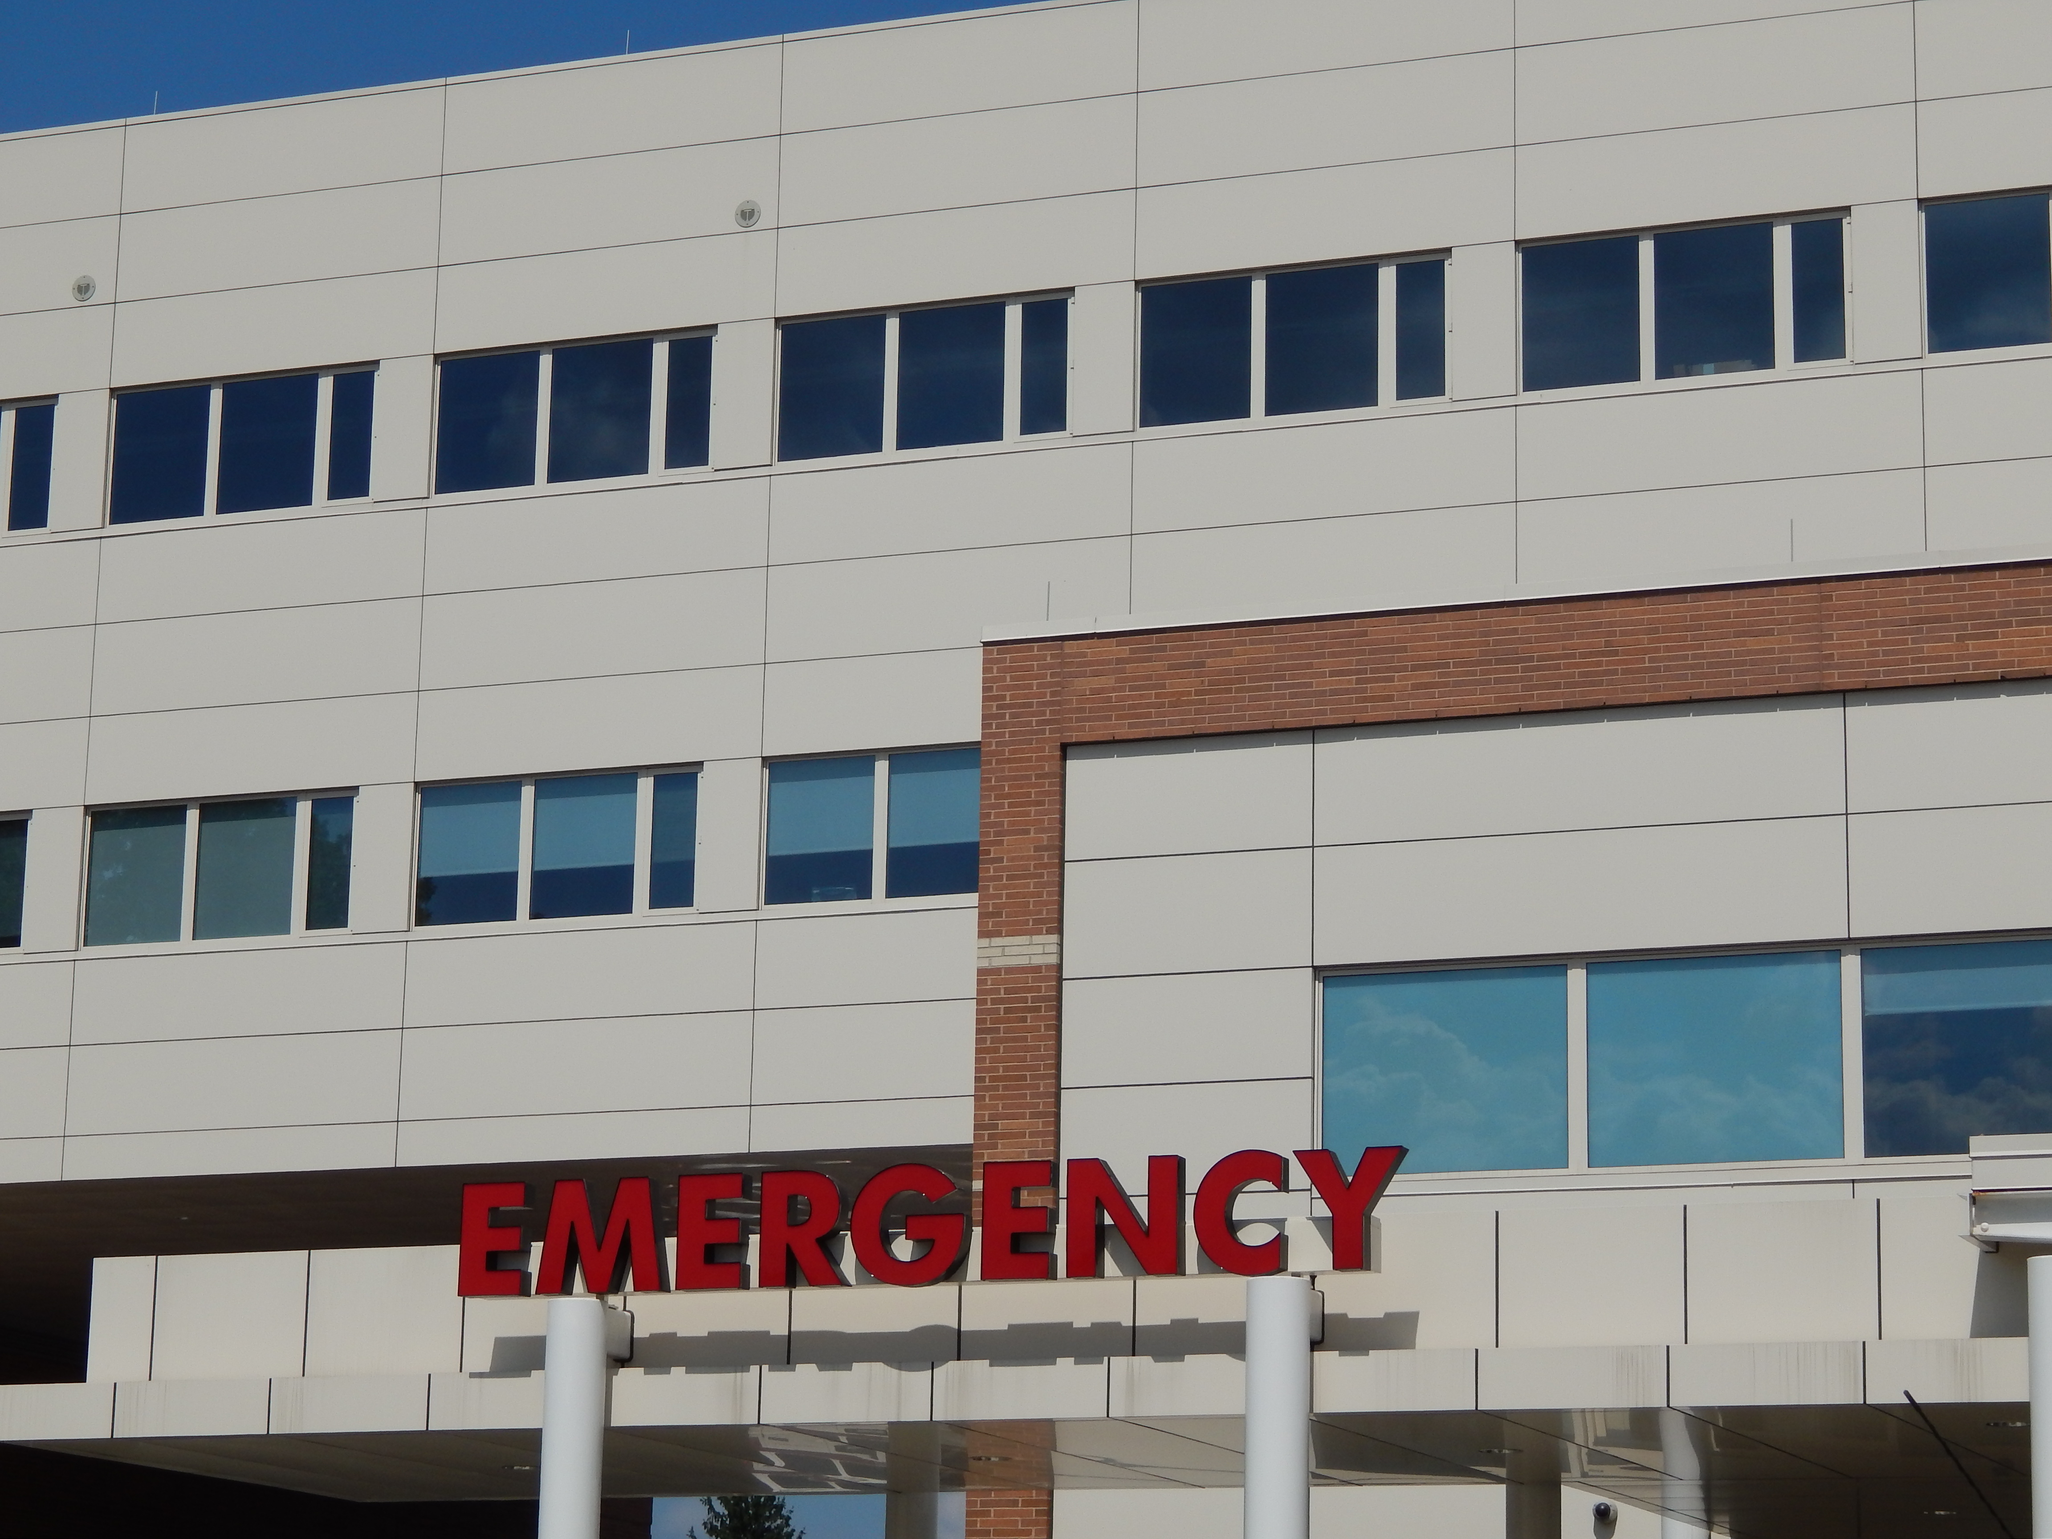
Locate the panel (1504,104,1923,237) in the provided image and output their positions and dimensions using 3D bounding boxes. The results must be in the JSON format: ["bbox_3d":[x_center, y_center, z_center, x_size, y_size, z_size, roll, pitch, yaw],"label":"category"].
[{"bbox_3d":[6.250,-5.394,46.201,3.698,0.900,0.100,-4,-14,21],"label":"panel"}]

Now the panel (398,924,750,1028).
[{"bbox_3d":[-4.349,2.008,49.689,3.775,0.880,0.100,-4,-14,21],"label":"panel"}]

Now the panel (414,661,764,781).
[{"bbox_3d":[-4.303,-0.440,50.249,3.775,0.937,0.100,-4,-14,21],"label":"panel"}]

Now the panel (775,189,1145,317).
[{"bbox_3d":[-0.682,-5.043,50.132,3.790,0.925,0.120,-4,-14,21],"label":"panel"}]

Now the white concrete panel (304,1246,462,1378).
[{"bbox_3d":[-4.126,3.545,33.041,1.147,0.870,0.100,-4,-14,21],"label":"white concrete panel"}]

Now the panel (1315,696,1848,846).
[{"bbox_3d":[3.826,0.024,35.341,3.796,0.845,0.100,-4,-14,21],"label":"panel"}]

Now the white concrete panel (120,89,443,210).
[{"bbox_3d":[-7.550,-6.289,51.939,3.698,0.941,0.100,-4,-14,21],"label":"white concrete panel"}]

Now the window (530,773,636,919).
[{"bbox_3d":[-4.352,0.770,50.298,1.100,1.404,0.100,-4,-14,21],"label":"window"}]

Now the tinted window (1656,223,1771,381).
[{"bbox_3d":[6.368,-4.334,47.203,1.103,1.395,0.100,-4,-14,21],"label":"tinted window"}]

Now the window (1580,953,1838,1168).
[{"bbox_3d":[4.718,1.990,34.825,1.777,1.428,0.100,-4,-14,21],"label":"window"}]

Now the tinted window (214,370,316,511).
[{"bbox_3d":[-7.779,-3.335,52.367,1.122,1.392,0.060,-4,-14,21],"label":"tinted window"}]

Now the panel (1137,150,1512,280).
[{"bbox_3d":[2.871,-5.308,48.951,3.821,0.940,0.100,-4,-14,21],"label":"panel"}]

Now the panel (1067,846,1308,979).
[{"bbox_3d":[1.178,1.045,36.429,1.886,0.868,0.100,-4,-14,21],"label":"panel"}]

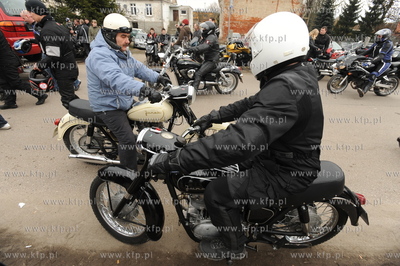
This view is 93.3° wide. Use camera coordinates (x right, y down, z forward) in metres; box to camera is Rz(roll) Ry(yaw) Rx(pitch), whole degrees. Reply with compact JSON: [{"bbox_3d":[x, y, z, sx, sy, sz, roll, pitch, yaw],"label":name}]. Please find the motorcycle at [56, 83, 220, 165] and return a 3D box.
[{"bbox_3d":[-0.691,-0.074,2.288,2.140,1.020,0.740,0,30,-4],"label":"motorcycle"}]

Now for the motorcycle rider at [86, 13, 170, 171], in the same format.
[{"bbox_3d":[-0.804,-0.355,2.125,0.920,1.660,0.750,0,30,-4],"label":"motorcycle rider"}]

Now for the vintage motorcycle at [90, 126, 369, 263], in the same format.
[{"bbox_3d":[0.195,0.477,1.422,2.140,1.000,0.740,3,30,0],"label":"vintage motorcycle"}]

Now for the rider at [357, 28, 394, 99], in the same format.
[{"bbox_3d":[4.661,-1.830,5.075,0.980,1.680,0.750,3,30,0],"label":"rider"}]

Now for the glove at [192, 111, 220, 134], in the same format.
[{"bbox_3d":[0.049,-0.072,1.503,0.220,0.120,0.120,-15,22,26],"label":"glove"}]

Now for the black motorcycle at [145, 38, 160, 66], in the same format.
[{"bbox_3d":[-2.080,-3.665,8.333,0.700,1.100,1.800,0,30,-5],"label":"black motorcycle"}]

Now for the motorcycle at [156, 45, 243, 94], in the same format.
[{"bbox_3d":[-0.054,-1.609,4.868,2.400,1.160,0.880,2,30,-1],"label":"motorcycle"}]

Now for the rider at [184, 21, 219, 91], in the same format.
[{"bbox_3d":[0.037,-1.848,4.728,0.900,1.600,0.750,2,30,-1],"label":"rider"}]

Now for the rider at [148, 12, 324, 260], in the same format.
[{"bbox_3d":[0.261,0.193,1.280,1.100,1.640,0.780,3,30,1],"label":"rider"}]

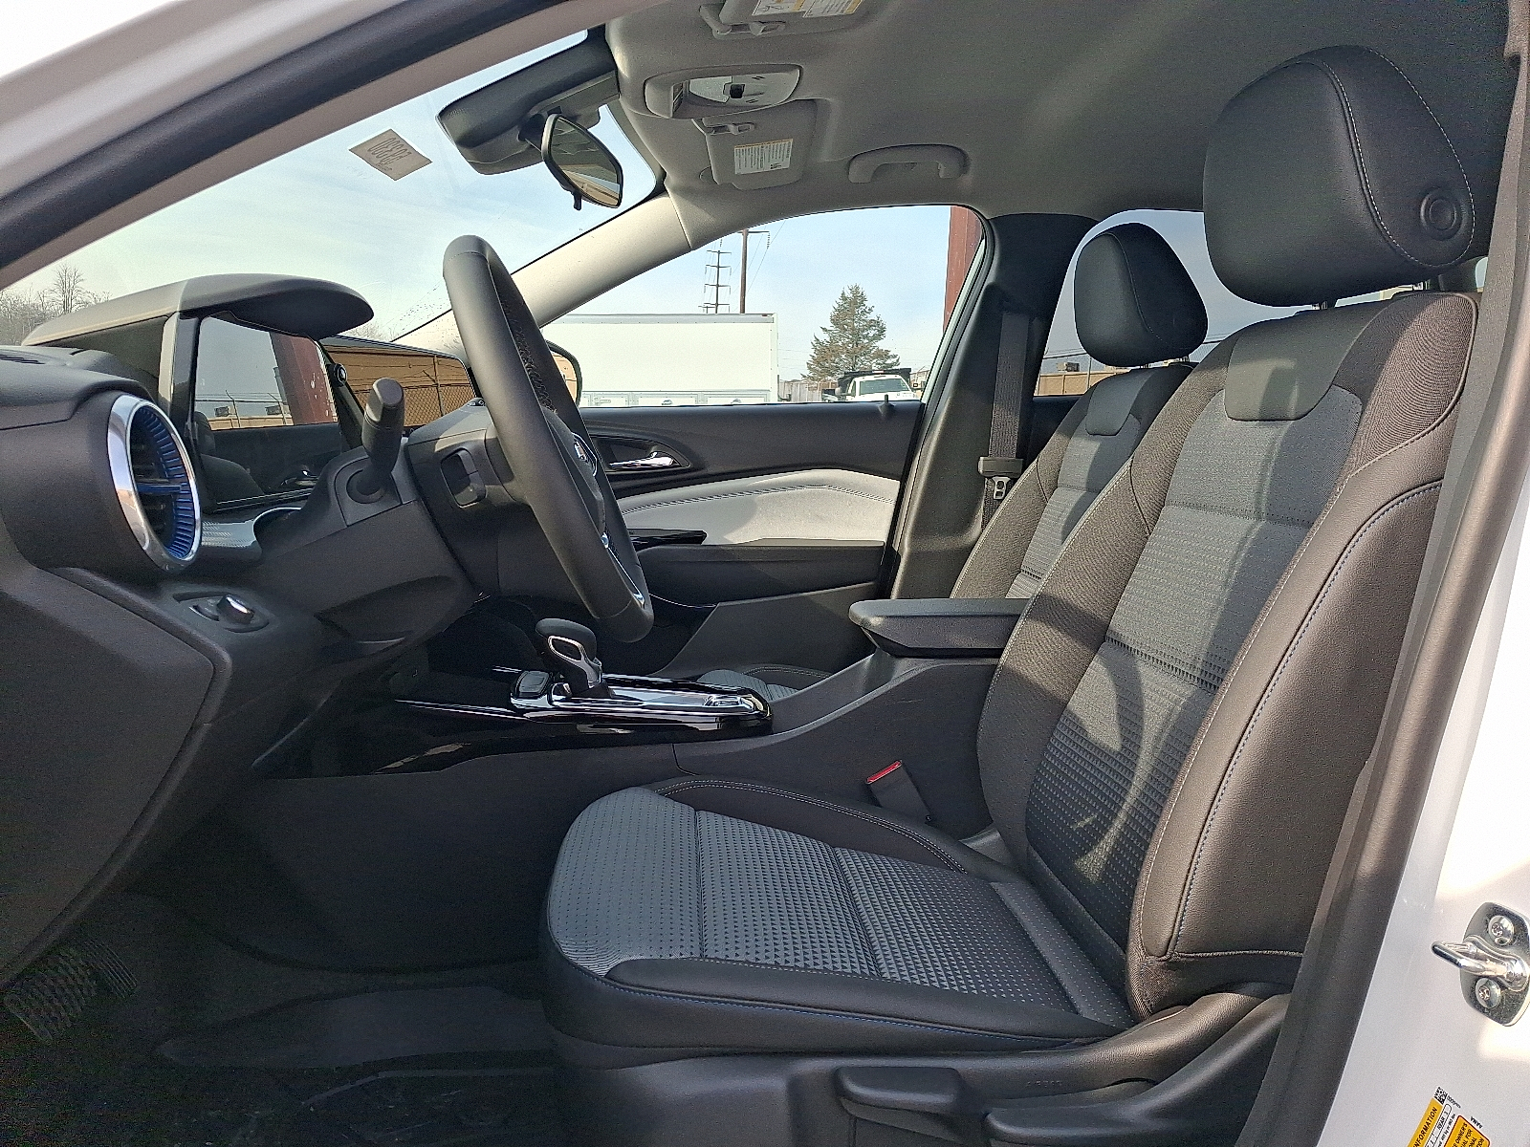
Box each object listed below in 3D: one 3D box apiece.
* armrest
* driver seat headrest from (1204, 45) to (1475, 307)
[{"bbox_3d":[0.245,0.058,1.371,0.288,0.052,0.155,1,8,-5],"label":"armrest"},{"bbox_3d":[0.500,-0.342,0.972,0.149,0.213,0.260,1,8,-5],"label":"driver seat headrest"}]

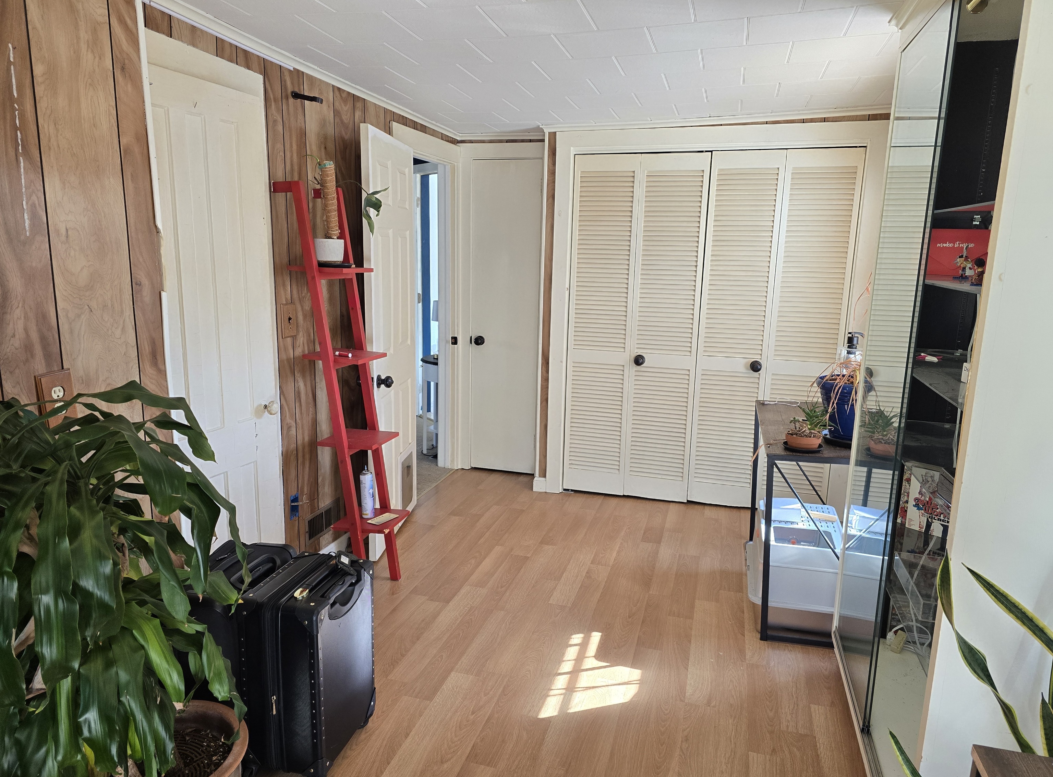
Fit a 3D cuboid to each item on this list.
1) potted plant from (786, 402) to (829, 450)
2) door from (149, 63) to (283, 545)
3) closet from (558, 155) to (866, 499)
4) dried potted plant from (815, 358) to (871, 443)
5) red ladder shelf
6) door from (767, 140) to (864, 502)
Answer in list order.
[{"bbox_3d":[1.060,0.126,2.644,0.180,0.202,0.173,4,11,16],"label":"potted plant"},{"bbox_3d":[-1.097,-0.044,2.473,0.045,1.973,0.642,4,11,16],"label":"door"},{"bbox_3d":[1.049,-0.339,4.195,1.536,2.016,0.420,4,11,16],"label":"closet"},{"bbox_3d":[1.272,0.031,2.724,0.264,0.367,0.264,4,11,16],"label":"dried potted plant"},{"bbox_3d":[-0.734,0.032,2.914,0.439,1.704,0.294,4,11,16],"label":"red ladder shelf"},{"bbox_3d":[1.549,-0.268,3.866,0.382,2.010,0.040,4,11,16],"label":"door"}]

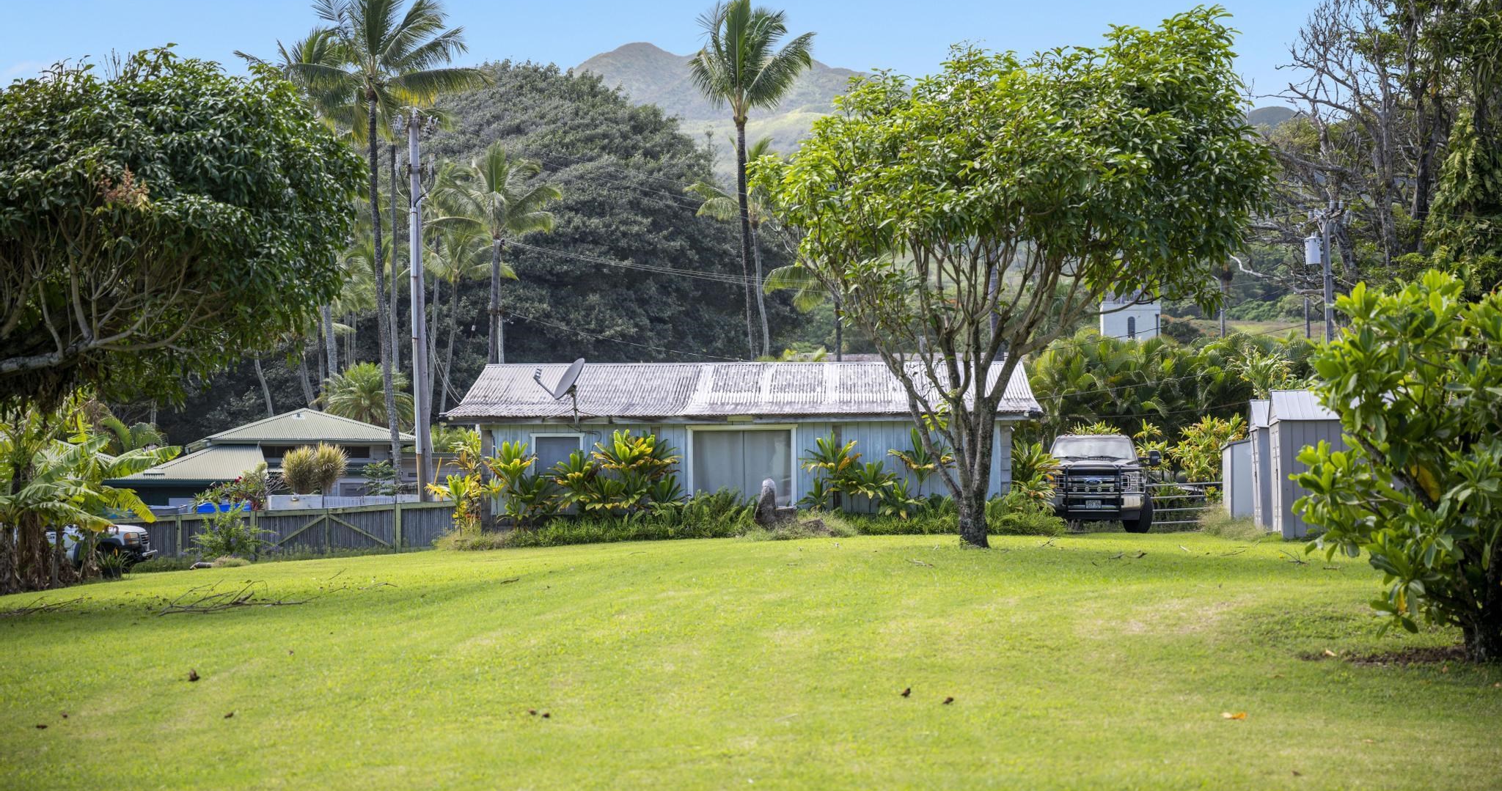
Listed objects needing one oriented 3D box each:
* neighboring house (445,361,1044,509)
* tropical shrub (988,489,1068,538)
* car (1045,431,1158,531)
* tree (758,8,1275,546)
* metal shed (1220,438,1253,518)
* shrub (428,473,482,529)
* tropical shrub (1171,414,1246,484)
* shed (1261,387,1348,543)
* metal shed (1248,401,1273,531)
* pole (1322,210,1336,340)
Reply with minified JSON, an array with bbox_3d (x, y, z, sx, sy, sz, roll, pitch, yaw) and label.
[{"bbox_3d":[0.050,0.894,54.696,10.100,3.192,10.000,0,-2,2],"label":"neighboring house"},{"bbox_3d":[4.674,1.970,49.500,1.400,0.840,1.200,0,-2,0],"label":"tropical shrub"},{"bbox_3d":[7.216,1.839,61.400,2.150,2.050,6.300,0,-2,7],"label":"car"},{"bbox_3d":[3.875,-1.721,42.564,7.400,7.814,6.800,0,-2,0],"label":"tree"},{"bbox_3d":[9.400,1.578,53.177,1.400,1.611,1.600,0,-2,4],"label":"metal shed"},{"bbox_3d":[-4.979,1.802,49.269,0.930,0.990,0.900,0,-2,0],"label":"shrub"},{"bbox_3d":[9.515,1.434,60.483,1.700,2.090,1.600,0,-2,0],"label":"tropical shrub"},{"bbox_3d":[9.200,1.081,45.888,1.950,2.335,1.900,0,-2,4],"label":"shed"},{"bbox_3d":[10.300,1.270,51.800,2.600,2.380,2.200,0,-2,6],"label":"metal shed"},{"bbox_3d":[17.088,-0.864,86.000,0.380,9.100,0.380,-1,-2,0],"label":"pole"}]

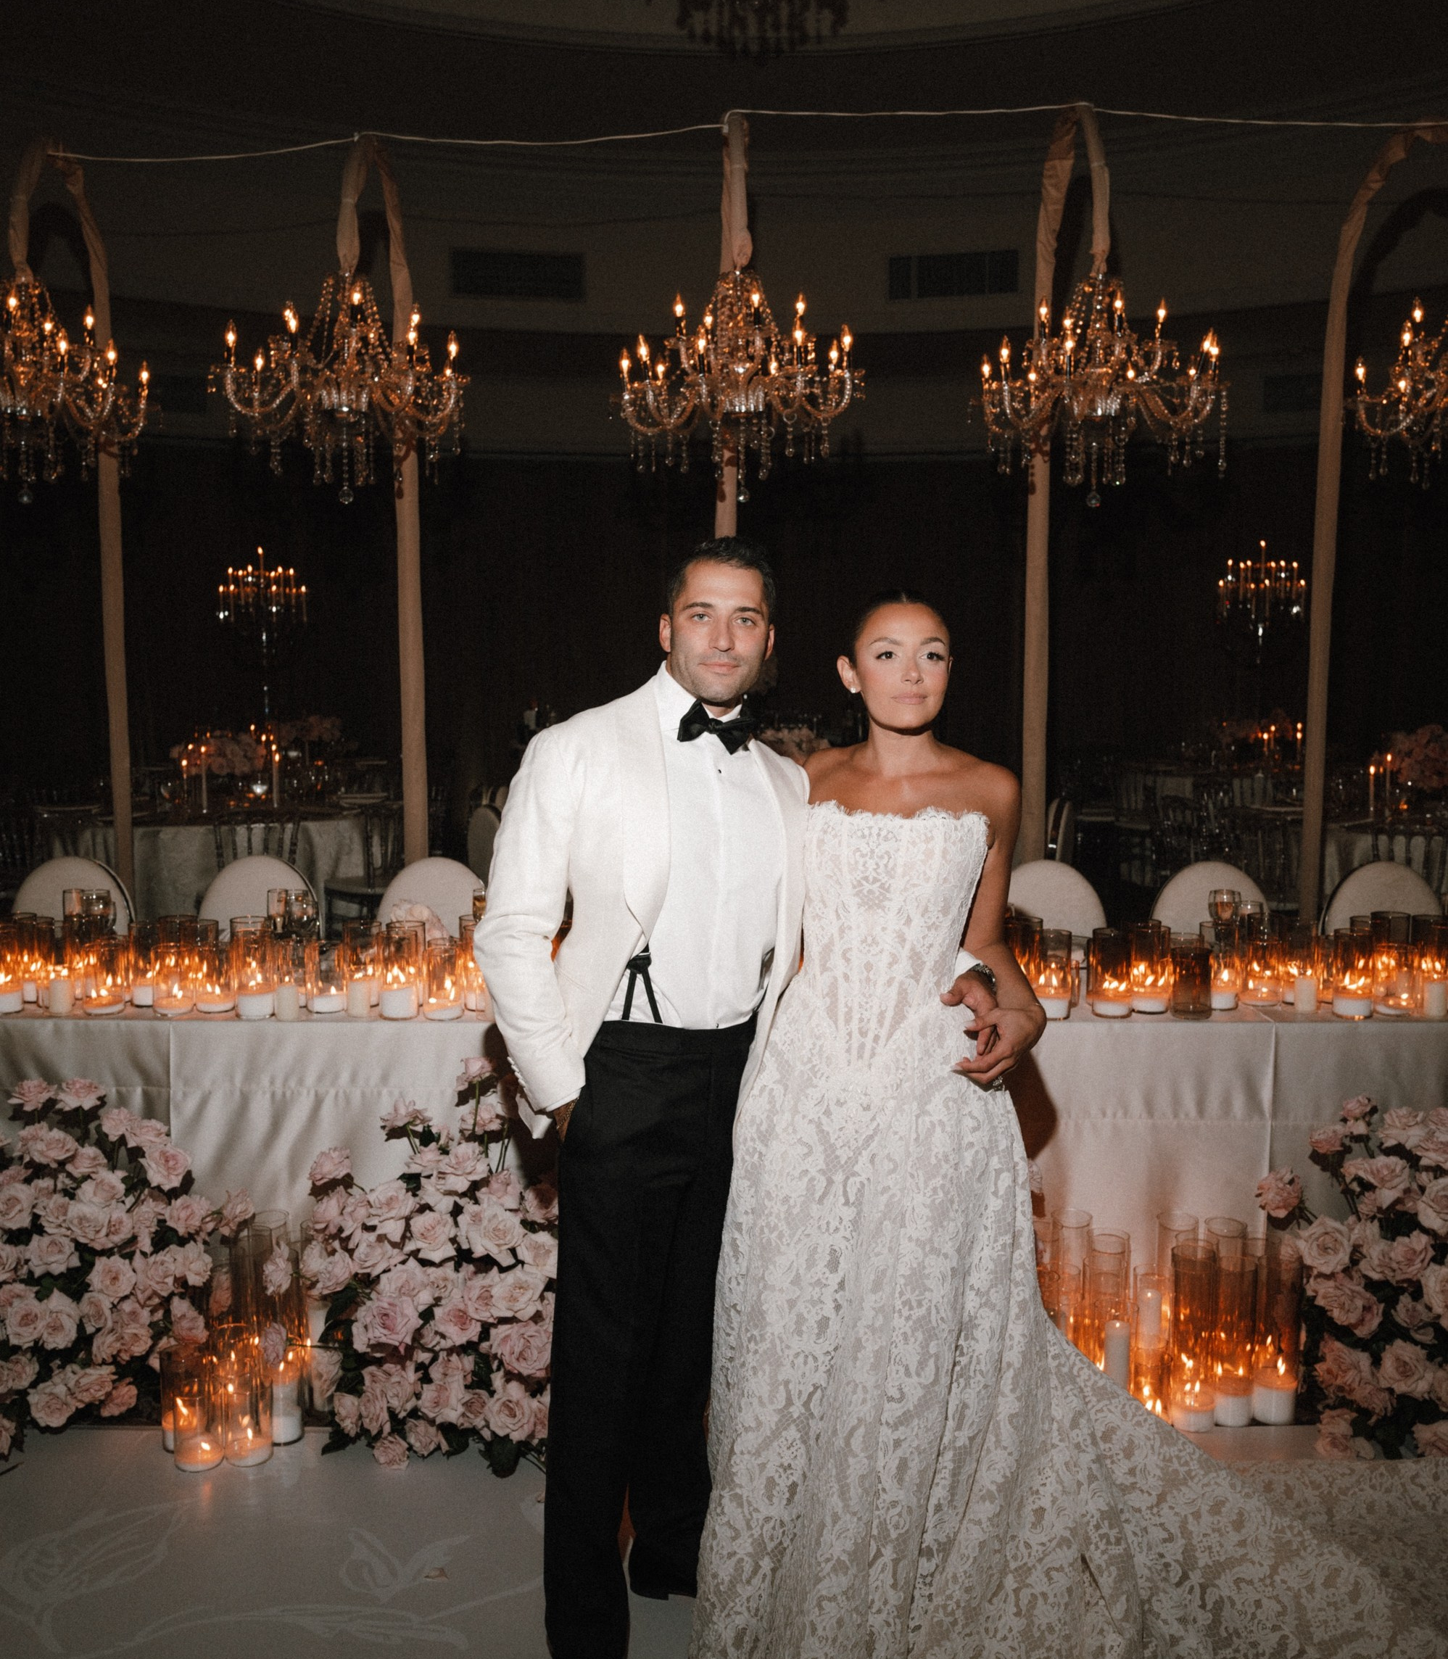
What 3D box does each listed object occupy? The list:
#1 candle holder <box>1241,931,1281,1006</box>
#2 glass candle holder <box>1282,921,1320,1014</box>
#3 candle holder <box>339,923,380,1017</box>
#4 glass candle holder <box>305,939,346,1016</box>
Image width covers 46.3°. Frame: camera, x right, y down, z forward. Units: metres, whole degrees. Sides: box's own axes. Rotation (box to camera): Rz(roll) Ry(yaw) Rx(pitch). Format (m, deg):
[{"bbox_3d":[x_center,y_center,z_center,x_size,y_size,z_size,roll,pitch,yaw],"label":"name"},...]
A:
[{"bbox_3d":[1.301,0.337,4.104,0.091,0.158,0.091,0,9,0],"label":"candle holder"},{"bbox_3d":[1.388,0.335,4.075,0.084,0.204,0.084,0,8,0],"label":"glass candle holder"},{"bbox_3d":[-0.884,0.343,4.123,0.091,0.214,0.091,0,7,0],"label":"candle holder"},{"bbox_3d":[-0.957,0.353,4.072,0.086,0.169,0.086,0,8,0],"label":"glass candle holder"}]

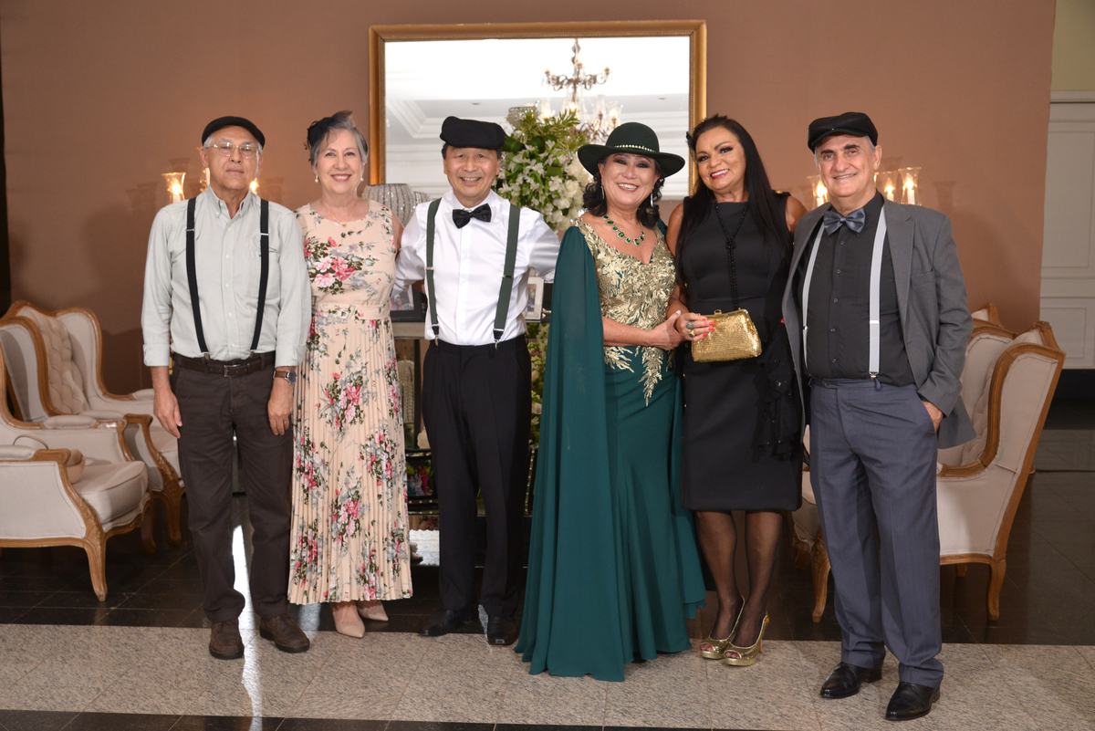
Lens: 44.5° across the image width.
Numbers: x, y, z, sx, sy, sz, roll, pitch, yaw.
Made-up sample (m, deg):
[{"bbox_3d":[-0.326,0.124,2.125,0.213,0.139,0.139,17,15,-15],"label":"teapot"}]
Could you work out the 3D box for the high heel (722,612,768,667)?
[{"bbox_3d":[0.638,0.870,4.271,0.083,0.135,0.205,5,9,38],"label":"high heel"}]

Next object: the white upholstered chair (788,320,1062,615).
[{"bbox_3d":[1.337,0.346,4.851,0.890,1.010,0.750,0,8,5],"label":"white upholstered chair"}]

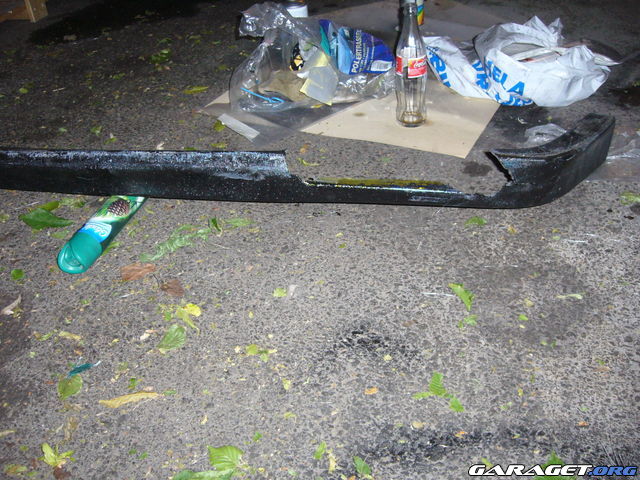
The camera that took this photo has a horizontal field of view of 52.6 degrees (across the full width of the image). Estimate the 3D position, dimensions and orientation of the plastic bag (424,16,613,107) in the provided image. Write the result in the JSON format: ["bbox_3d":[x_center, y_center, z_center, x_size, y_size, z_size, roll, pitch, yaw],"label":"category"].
[{"bbox_3d":[0.427,-0.413,1.444,0.370,0.125,0.270,1,36,10],"label":"plastic bag"}]

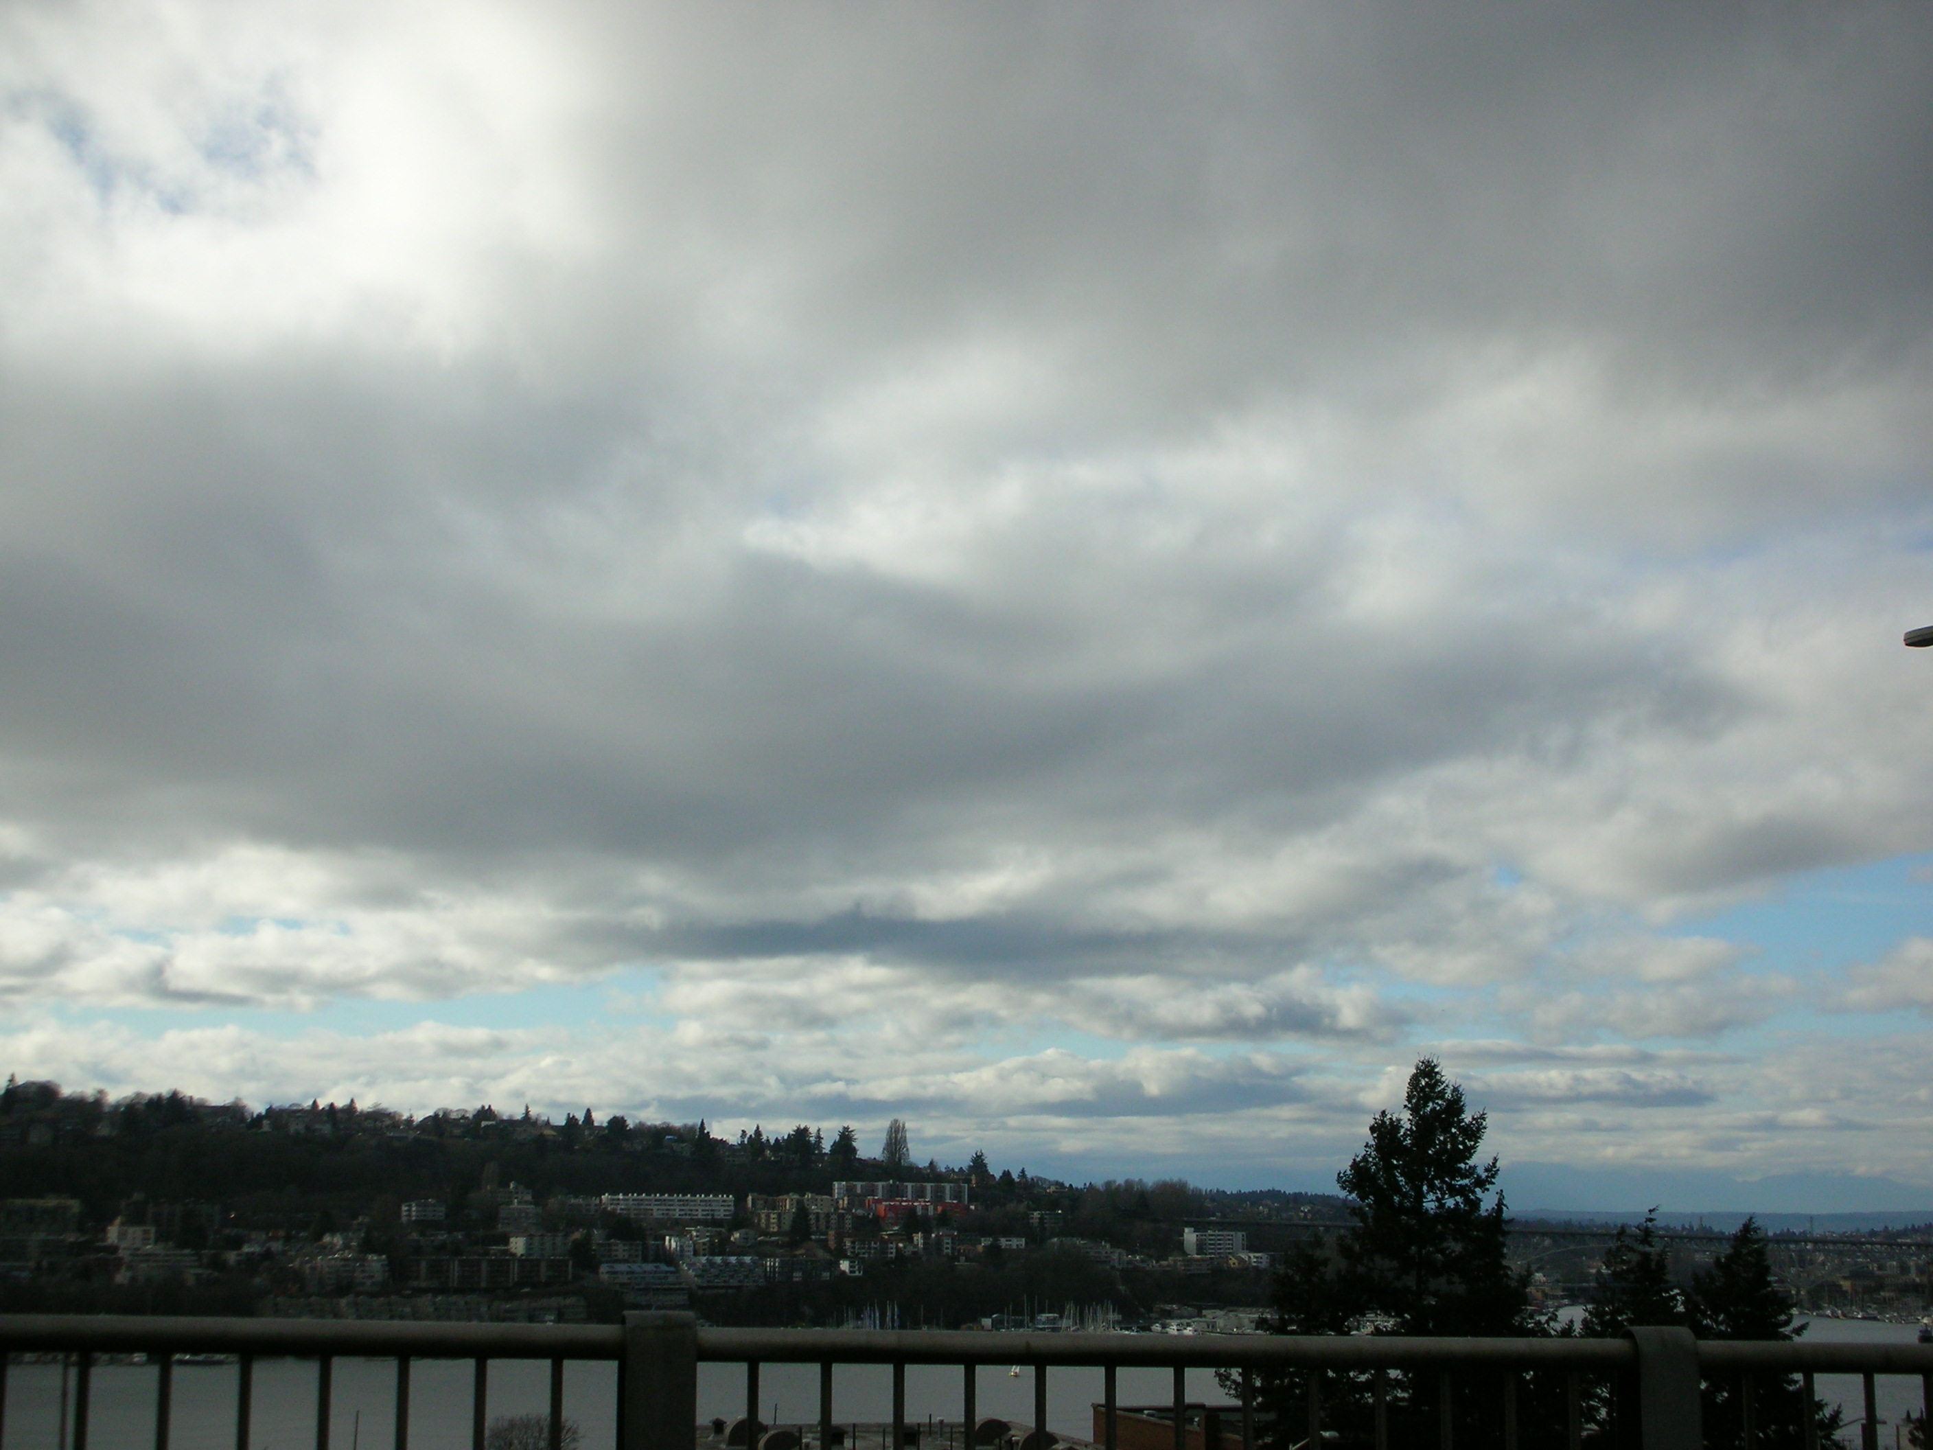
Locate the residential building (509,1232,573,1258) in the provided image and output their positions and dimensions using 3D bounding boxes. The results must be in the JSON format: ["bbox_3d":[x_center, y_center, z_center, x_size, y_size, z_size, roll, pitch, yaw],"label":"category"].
[{"bbox_3d":[-224.900,274.600,1560.130,27.220,12.380,20.000,6,-11,-30],"label":"residential building"}]

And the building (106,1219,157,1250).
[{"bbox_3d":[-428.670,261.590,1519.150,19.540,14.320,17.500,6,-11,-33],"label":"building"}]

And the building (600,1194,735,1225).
[{"bbox_3d":[-174.900,283.520,1733.280,77.210,16.060,14.000,4,-10,-22],"label":"building"}]

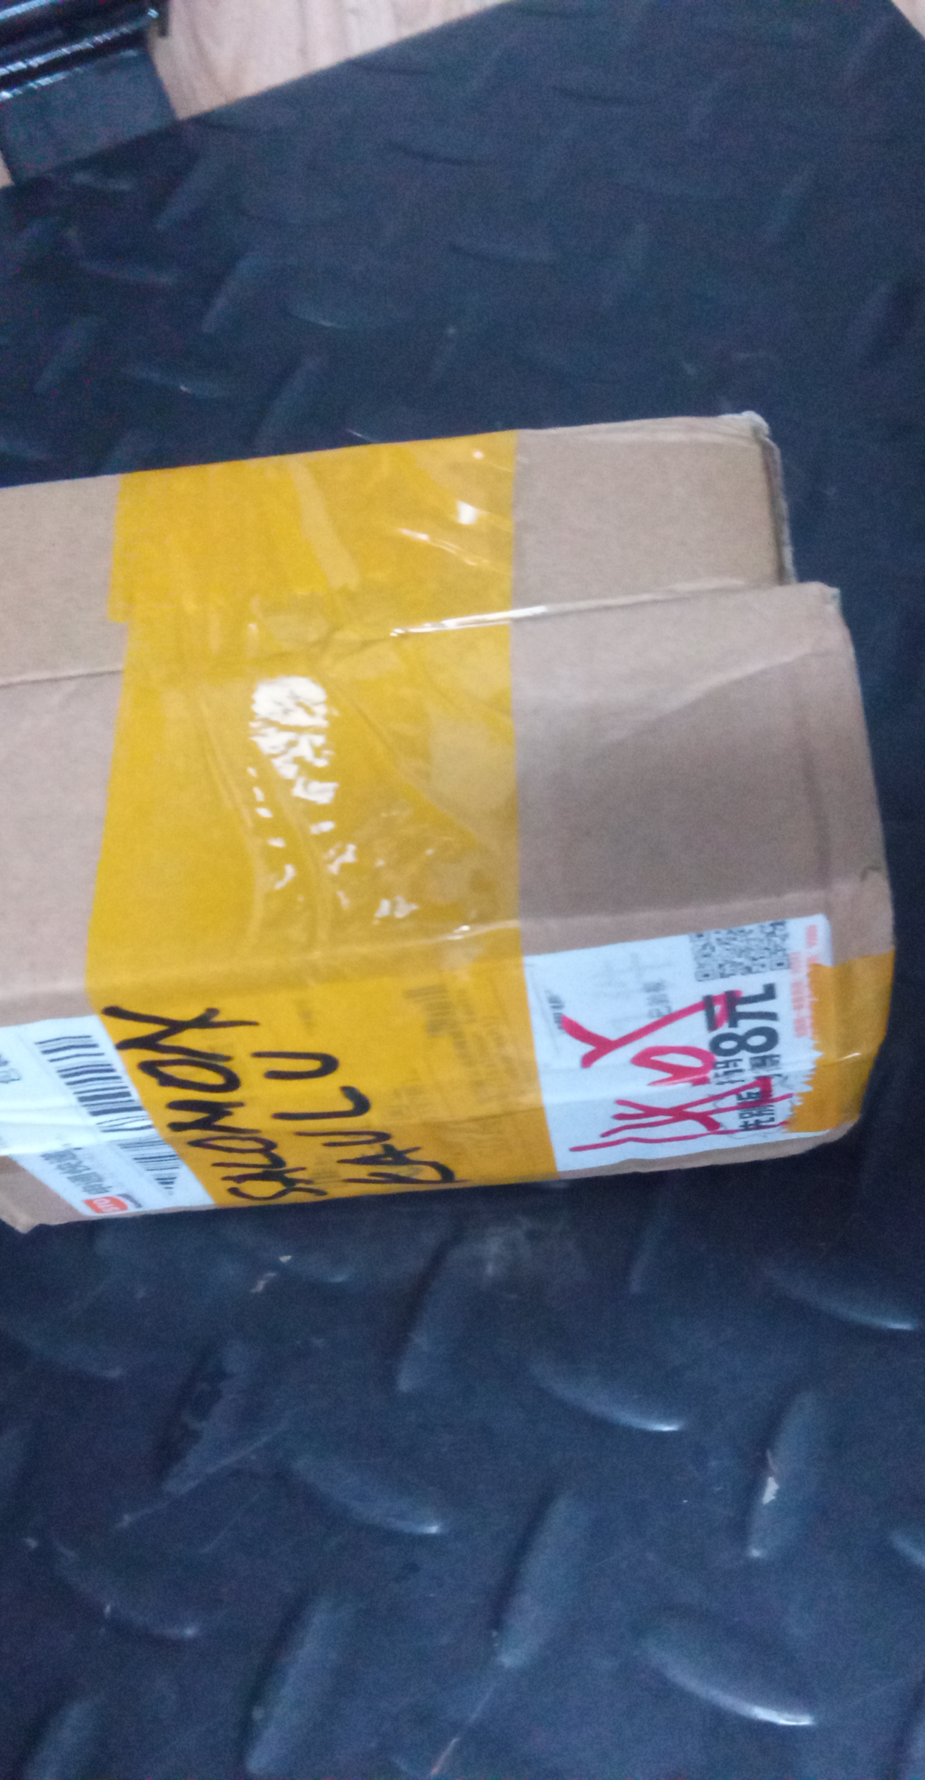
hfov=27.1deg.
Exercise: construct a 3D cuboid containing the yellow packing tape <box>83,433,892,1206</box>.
[{"bbox_3d":[0.004,-0.013,0.334,0.116,0.087,0.098,-6,58,2],"label":"yellow packing tape"}]

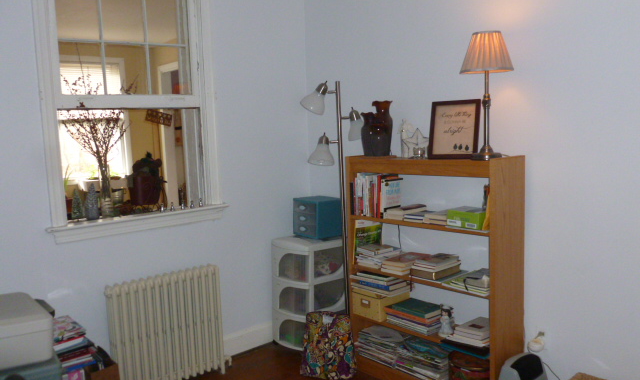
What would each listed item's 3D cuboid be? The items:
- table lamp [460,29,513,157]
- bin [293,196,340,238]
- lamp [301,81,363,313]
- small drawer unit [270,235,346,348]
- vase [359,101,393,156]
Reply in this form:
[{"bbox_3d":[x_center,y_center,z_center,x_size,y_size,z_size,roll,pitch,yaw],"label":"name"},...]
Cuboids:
[{"bbox_3d":[0.748,-0.421,2.313,0.243,0.553,0.243,-2,6,0],"label":"table lamp"},{"bbox_3d":[-0.013,0.175,3.343,0.205,0.229,0.251,-7,8,-37],"label":"bin"},{"bbox_3d":[0.104,0.192,3.096,0.370,1.668,0.310,-2,6,0],"label":"lamp"},{"bbox_3d":[-0.082,0.656,3.391,0.337,0.693,0.307,-7,8,-41],"label":"small drawer unit"},{"bbox_3d":[0.318,-0.335,2.839,0.175,0.295,0.130,-2,6,0],"label":"vase"}]

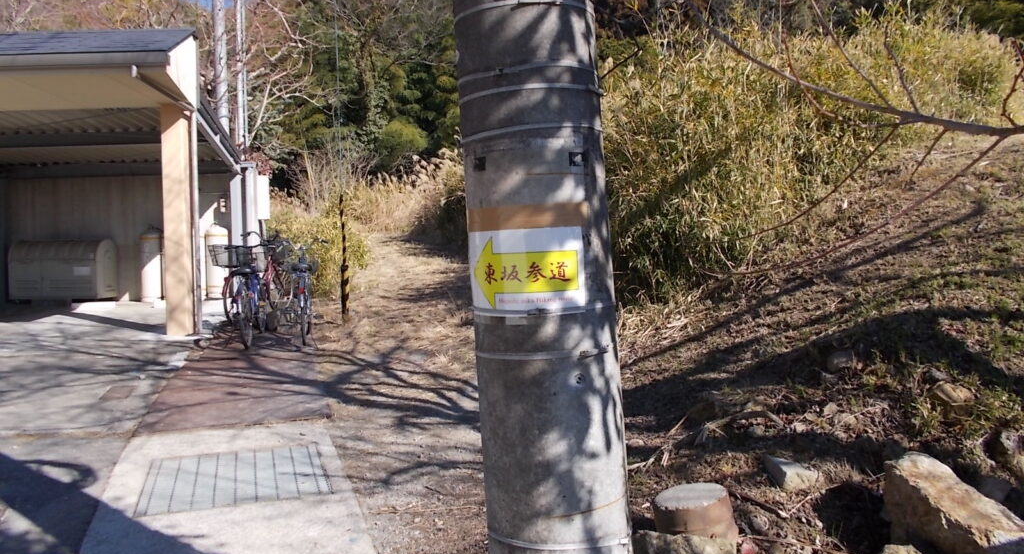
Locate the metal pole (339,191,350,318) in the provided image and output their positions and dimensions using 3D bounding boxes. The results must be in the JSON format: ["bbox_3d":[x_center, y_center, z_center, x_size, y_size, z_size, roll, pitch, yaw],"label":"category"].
[{"bbox_3d":[-2.230,-0.290,10.150,0.100,1.680,0.100,-2,2,-12],"label":"metal pole"}]

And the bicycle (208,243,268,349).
[{"bbox_3d":[-2.880,0.180,8.380,0.600,1.060,1.760,-3,4,-10],"label":"bicycle"}]

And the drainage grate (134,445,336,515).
[{"bbox_3d":[-1.486,1.092,4.157,0.910,0.040,0.900,-3,6,-19],"label":"drainage grate"}]

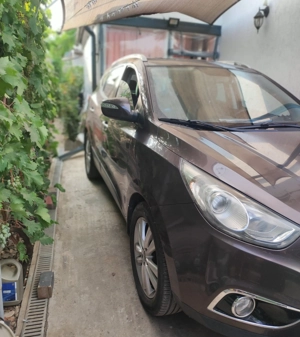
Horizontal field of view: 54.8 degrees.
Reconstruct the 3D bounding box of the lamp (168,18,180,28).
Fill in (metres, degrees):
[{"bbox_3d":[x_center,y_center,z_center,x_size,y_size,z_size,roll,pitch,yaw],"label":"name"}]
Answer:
[{"bbox_3d":[0.472,-2.769,5.527,0.200,0.155,0.080,-2,16,-15],"label":"lamp"}]

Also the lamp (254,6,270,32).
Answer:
[{"bbox_3d":[1.718,-2.304,4.503,0.210,0.370,0.160,-2,16,-15],"label":"lamp"}]

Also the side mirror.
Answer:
[{"bbox_3d":[-0.234,-0.444,2.211,0.250,0.170,0.130,-1,16,-11],"label":"side mirror"}]

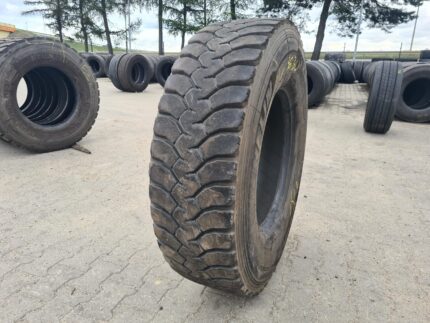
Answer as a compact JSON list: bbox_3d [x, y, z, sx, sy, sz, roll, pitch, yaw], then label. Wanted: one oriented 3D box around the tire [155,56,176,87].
[{"bbox_3d":[-1.461,-2.897,10.558,1.020,1.020,0.310,12,20,28],"label":"tire"}]

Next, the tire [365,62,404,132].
[{"bbox_3d":[2.423,-0.929,4.692,0.340,1.020,1.020,12,20,23],"label":"tire"}]

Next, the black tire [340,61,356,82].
[{"bbox_3d":[6.954,-4.676,17.000,0.330,1.020,1.020,2,17,-2],"label":"black tire"}]

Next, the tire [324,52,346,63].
[{"bbox_3d":[6.598,-5.728,17.800,1.070,0.360,1.070,2,17,0],"label":"tire"}]

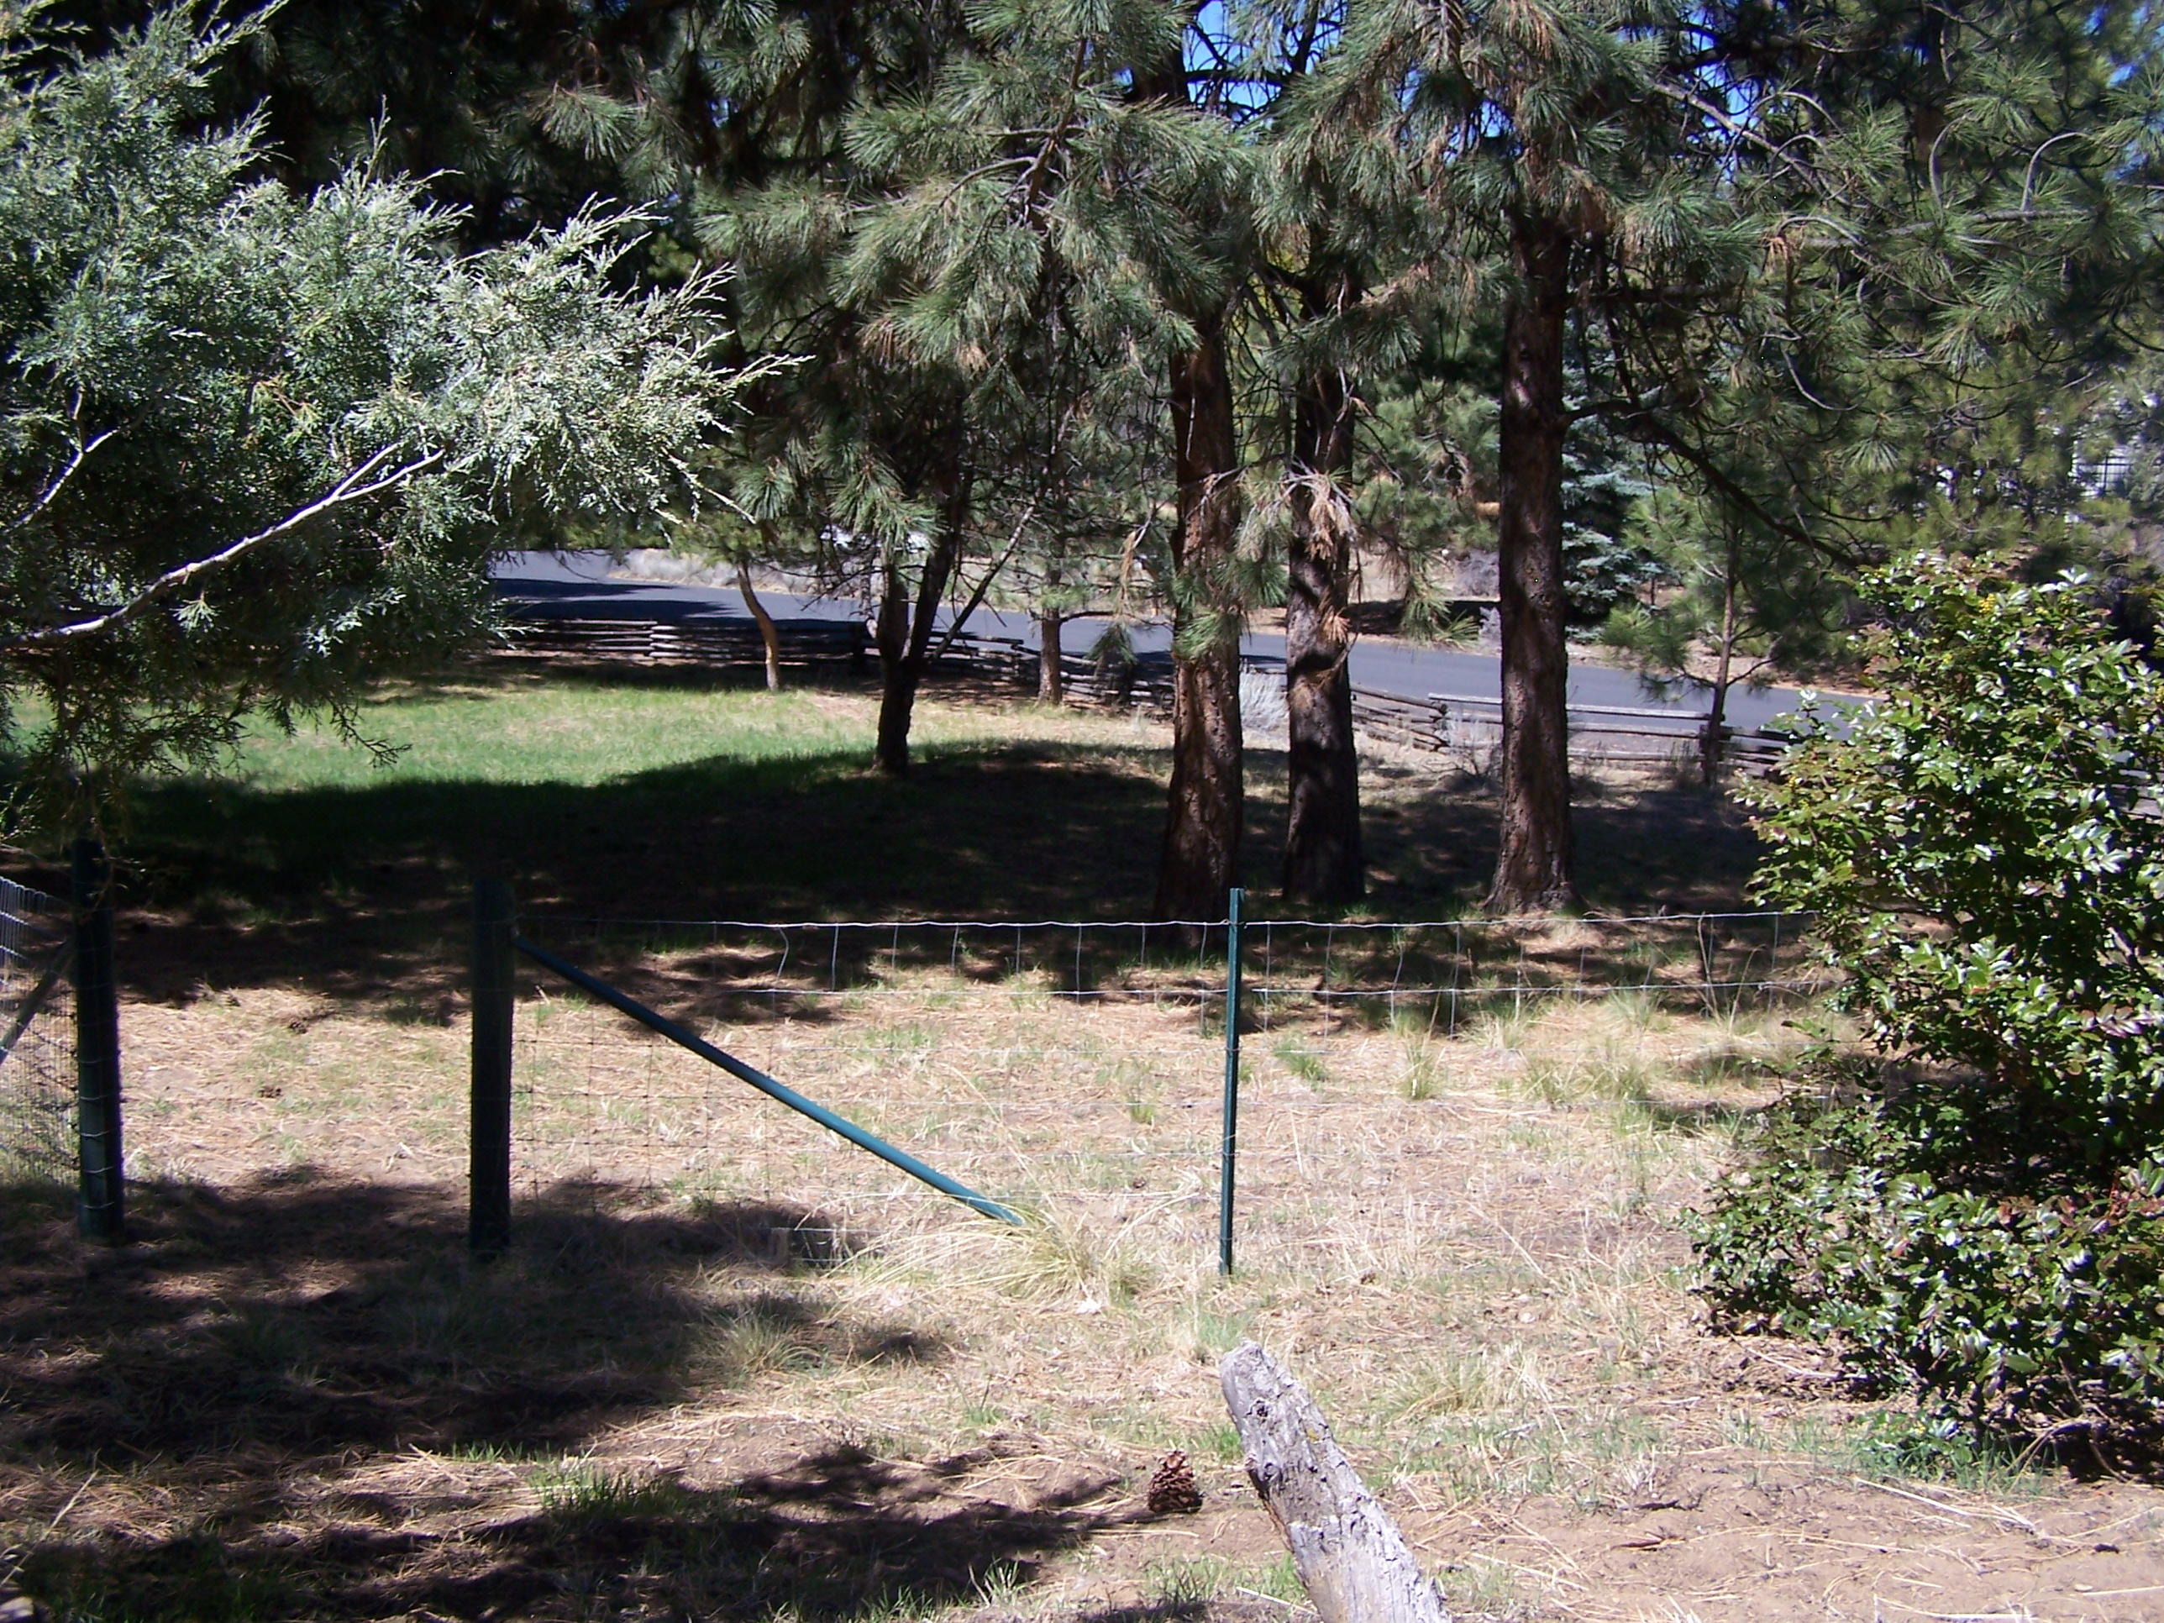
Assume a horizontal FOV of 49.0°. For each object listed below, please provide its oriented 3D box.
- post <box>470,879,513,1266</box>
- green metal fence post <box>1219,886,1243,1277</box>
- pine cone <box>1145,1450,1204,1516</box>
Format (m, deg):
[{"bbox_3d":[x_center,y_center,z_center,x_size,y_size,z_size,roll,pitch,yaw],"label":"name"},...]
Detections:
[{"bbox_3d":[-1.495,0.649,6.020,0.102,0.960,0.102,2,4,5],"label":"post"},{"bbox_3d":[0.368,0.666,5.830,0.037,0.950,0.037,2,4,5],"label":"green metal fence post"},{"bbox_3d":[0.167,1.199,4.250,0.094,0.102,0.094,1,4,0],"label":"pine cone"}]

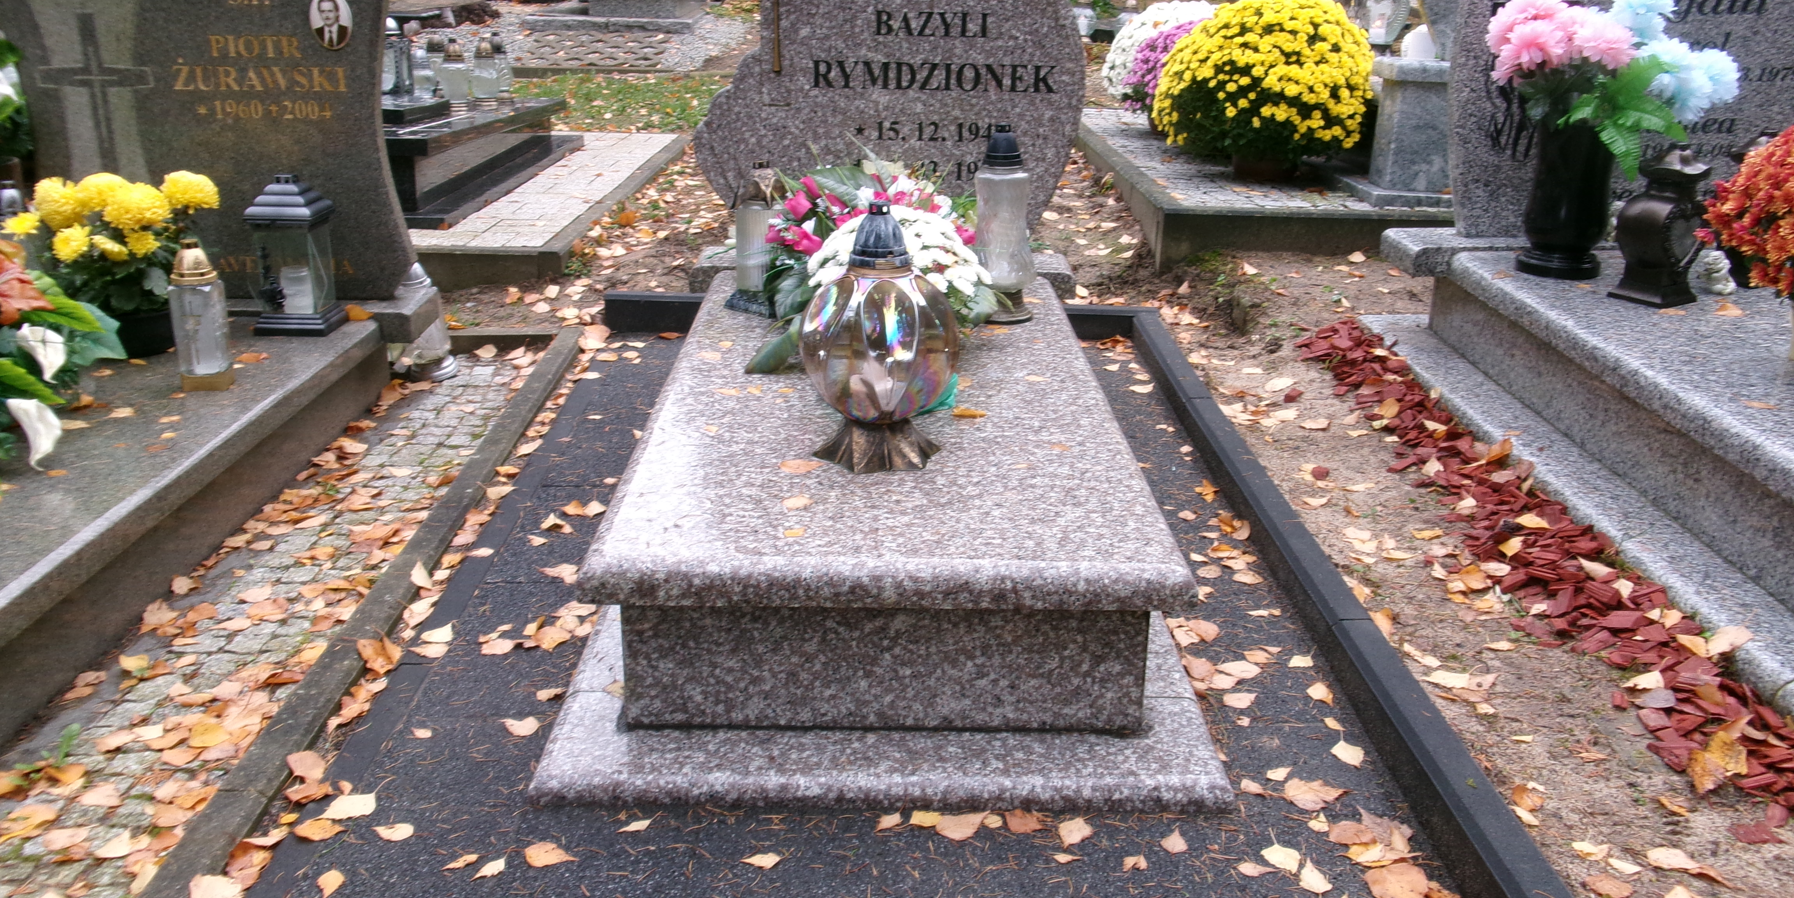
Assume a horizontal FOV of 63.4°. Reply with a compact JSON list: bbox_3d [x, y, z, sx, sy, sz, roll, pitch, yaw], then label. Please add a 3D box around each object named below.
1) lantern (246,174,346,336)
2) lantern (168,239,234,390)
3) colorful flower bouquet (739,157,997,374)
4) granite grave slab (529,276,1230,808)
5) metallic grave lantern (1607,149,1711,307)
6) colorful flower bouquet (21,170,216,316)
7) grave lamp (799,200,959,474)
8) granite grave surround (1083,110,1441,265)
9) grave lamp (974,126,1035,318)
[{"bbox_3d":[-1.217,-0.398,2.925,0.152,0.309,0.152,2,21,1],"label":"lantern"},{"bbox_3d":[-1.241,-0.240,2.578,0.095,0.263,0.095,2,21,1],"label":"lantern"},{"bbox_3d":[-0.050,-0.351,2.677,0.441,0.309,0.378,1,21,-1],"label":"colorful flower bouquet"},{"bbox_3d":[-0.019,0.015,2.482,0.825,0.252,1.732,1,20,-1],"label":"granite grave slab"},{"bbox_3d":[1.604,-0.469,3.017,0.137,0.316,0.137,-11,24,-29],"label":"metallic grave lantern"},{"bbox_3d":[-1.512,-0.396,2.817,0.336,0.271,0.304,1,21,-1],"label":"colorful flower bouquet"},{"bbox_3d":[-0.025,-0.169,2.100,0.233,0.384,0.233,1,21,-1],"label":"grave lamp"},{"bbox_3d":[1.697,-1.003,5.432,1.900,0.190,2.250,1,20,-1],"label":"granite grave surround"},{"bbox_3d":[0.221,-0.444,2.843,0.121,0.373,0.121,1,21,-1],"label":"grave lamp"}]

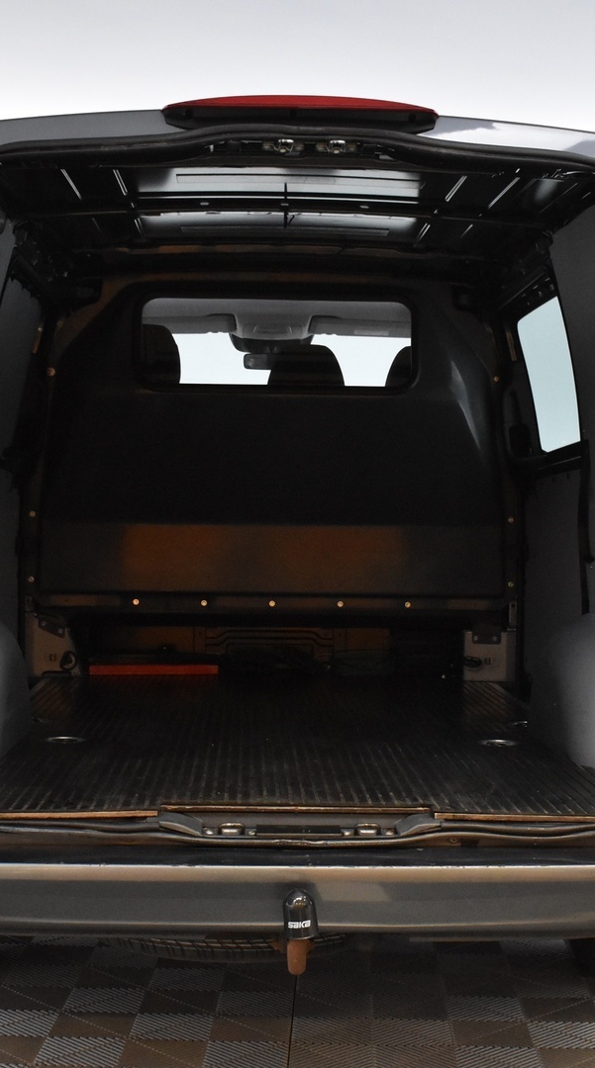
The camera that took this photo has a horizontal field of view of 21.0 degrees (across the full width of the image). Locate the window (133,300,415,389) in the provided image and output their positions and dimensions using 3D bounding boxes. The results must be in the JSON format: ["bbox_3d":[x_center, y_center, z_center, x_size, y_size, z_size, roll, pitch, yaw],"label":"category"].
[{"bbox_3d":[-0.070,-0.608,5.100,0.870,0.290,0.040,1,1,-2],"label":"window"}]

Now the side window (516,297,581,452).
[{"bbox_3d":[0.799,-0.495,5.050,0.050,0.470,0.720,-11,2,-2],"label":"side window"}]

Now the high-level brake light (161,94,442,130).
[{"bbox_3d":[0.005,-0.798,3.030,0.515,0.058,0.085,1,1,-2],"label":"high-level brake light"}]

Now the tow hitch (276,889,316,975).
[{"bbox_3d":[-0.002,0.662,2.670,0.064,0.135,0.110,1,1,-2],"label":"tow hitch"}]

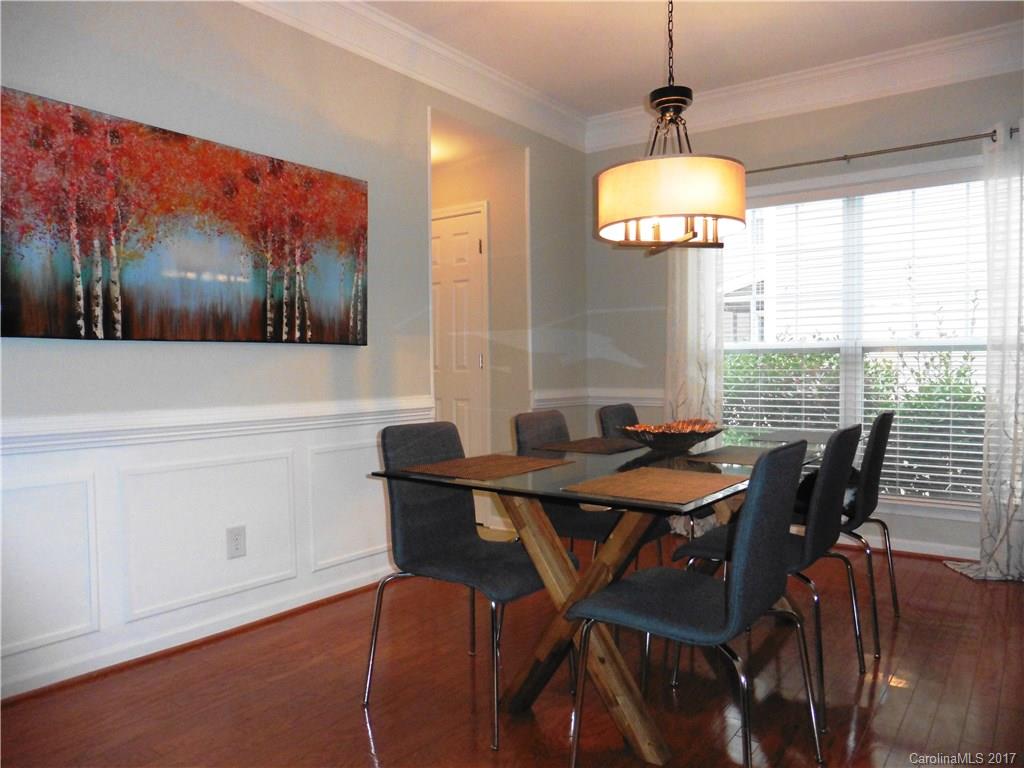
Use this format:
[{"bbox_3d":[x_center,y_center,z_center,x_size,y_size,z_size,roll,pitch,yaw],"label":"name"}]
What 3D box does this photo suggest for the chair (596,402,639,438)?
[{"bbox_3d":[0.705,0.529,3.275,0.540,0.845,0.500,1,2,36],"label":"chair"}]

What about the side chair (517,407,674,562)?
[{"bbox_3d":[0.306,0.543,2.737,0.540,0.845,0.500,1,2,36],"label":"side chair"}]

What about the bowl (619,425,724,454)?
[{"bbox_3d":[0.588,0.194,2.581,0.370,0.088,0.370,0,1,0],"label":"bowl"}]

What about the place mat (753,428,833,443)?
[{"bbox_3d":[1.222,0.225,2.959,0.310,0.006,0.475,1,2,36],"label":"place mat"}]

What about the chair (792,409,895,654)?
[{"bbox_3d":[1.235,0.541,2.857,0.520,0.840,0.500,1,2,36],"label":"chair"}]

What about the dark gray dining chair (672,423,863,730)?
[{"bbox_3d":[0.843,0.554,2.327,0.520,0.840,0.500,1,2,36],"label":"dark gray dining chair"}]

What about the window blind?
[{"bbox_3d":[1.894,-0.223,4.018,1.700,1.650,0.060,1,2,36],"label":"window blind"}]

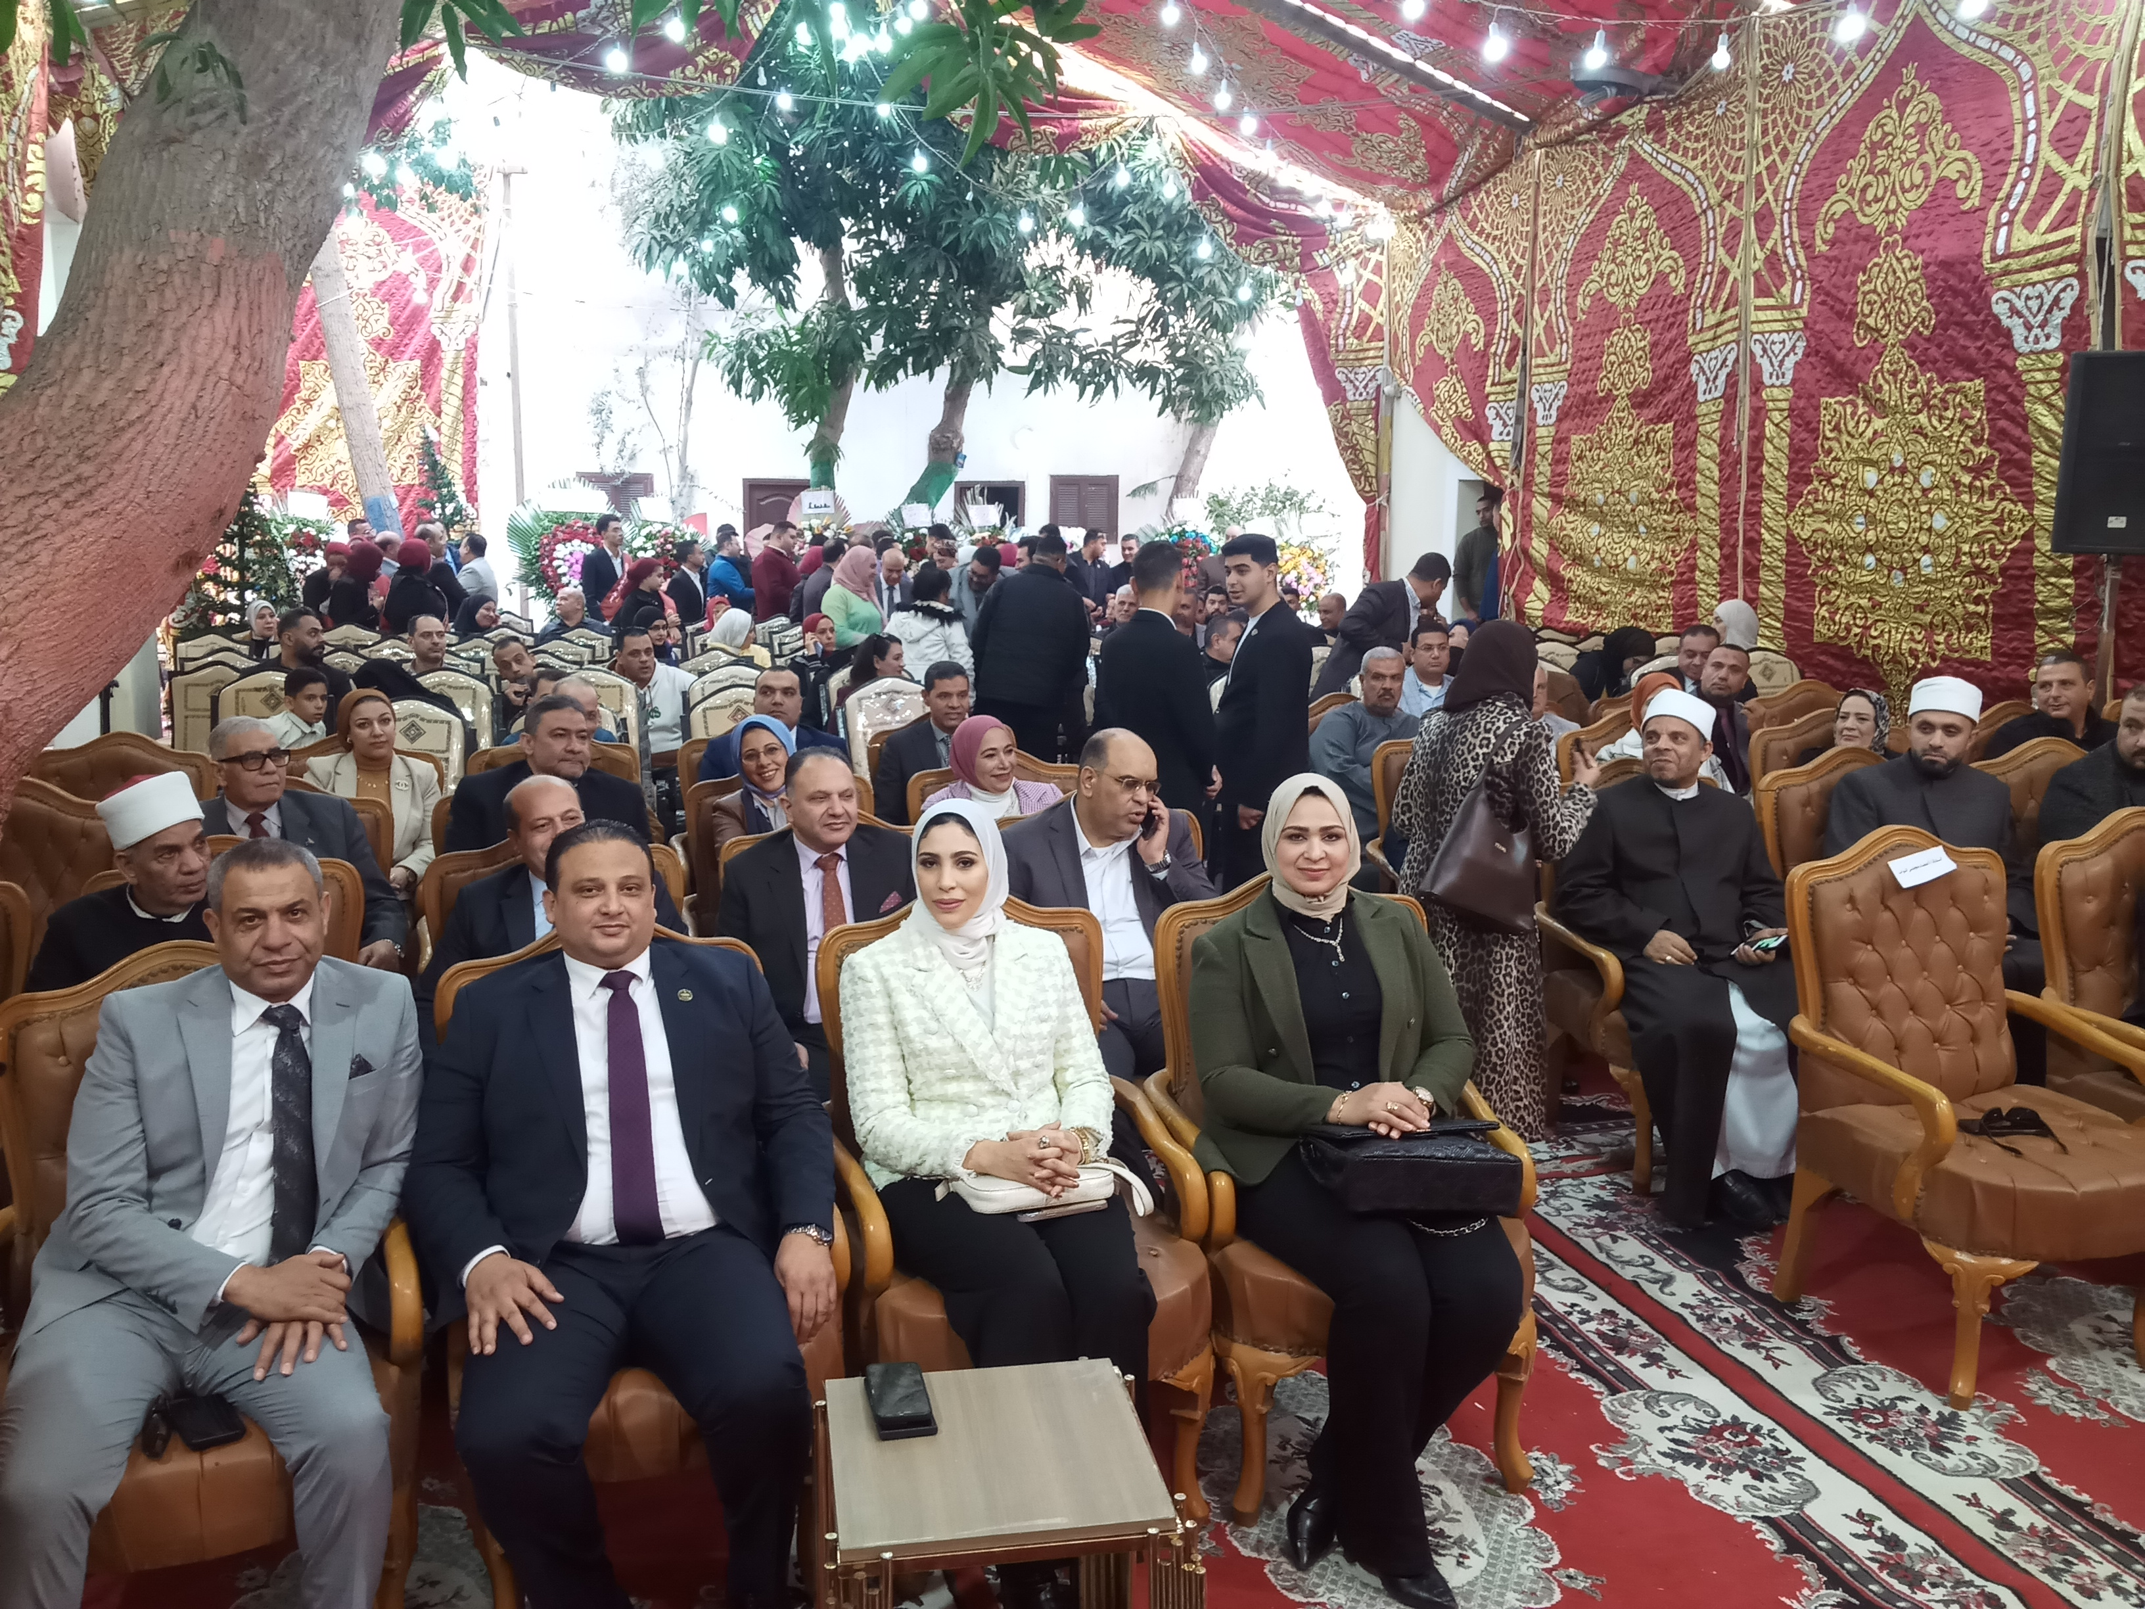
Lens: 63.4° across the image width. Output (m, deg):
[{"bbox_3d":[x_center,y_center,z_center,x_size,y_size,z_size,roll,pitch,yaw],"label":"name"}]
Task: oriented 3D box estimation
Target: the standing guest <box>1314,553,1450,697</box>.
[{"bbox_3d":[1.510,-0.412,8.647,0.740,1.660,0.500,-2,10,-13],"label":"standing guest"}]

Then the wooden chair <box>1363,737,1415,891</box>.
[{"bbox_3d":[1.425,0.288,6.131,0.670,1.090,0.720,-1,9,-9],"label":"wooden chair"}]

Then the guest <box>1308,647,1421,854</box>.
[{"bbox_3d":[1.159,0.097,6.431,0.580,1.290,0.800,-2,9,-10],"label":"guest"}]

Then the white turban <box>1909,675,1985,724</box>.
[{"bbox_3d":[2.498,-0.305,4.967,0.210,0.135,0.225,7,6,35],"label":"white turban"}]

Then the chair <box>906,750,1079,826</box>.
[{"bbox_3d":[-0.159,0.395,5.284,0.640,1.080,0.700,-3,10,-18],"label":"chair"}]

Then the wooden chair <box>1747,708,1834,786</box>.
[{"bbox_3d":[2.881,0.232,6.189,0.640,1.080,0.700,-1,9,-6],"label":"wooden chair"}]

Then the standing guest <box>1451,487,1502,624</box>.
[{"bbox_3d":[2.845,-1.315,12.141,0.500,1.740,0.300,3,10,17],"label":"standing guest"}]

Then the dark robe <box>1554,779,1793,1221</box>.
[{"bbox_3d":[1.644,0.489,4.730,0.600,1.080,0.710,-2,10,-10],"label":"dark robe"}]

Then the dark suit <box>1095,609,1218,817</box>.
[{"bbox_3d":[0.306,0.000,6.279,0.460,1.420,0.300,3,10,20],"label":"dark suit"}]

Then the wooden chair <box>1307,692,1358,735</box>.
[{"bbox_3d":[1.200,0.105,7.249,0.670,1.090,0.720,-2,10,-12],"label":"wooden chair"}]

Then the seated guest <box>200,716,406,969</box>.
[{"bbox_3d":[-1.974,0.444,4.417,0.580,1.280,0.820,-5,10,-25],"label":"seated guest"}]

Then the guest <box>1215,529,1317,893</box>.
[{"bbox_3d":[0.664,-0.050,6.095,0.300,1.779,0.470,-3,10,-15],"label":"guest"}]

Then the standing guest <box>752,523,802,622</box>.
[{"bbox_3d":[-2.197,-1.214,12.977,0.360,1.770,0.520,0,9,-2],"label":"standing guest"}]

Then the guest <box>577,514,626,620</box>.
[{"bbox_3d":[-3.453,-1.217,12.875,0.330,1.810,0.500,4,10,25],"label":"guest"}]

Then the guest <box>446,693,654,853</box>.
[{"bbox_3d":[-1.399,0.375,4.792,0.580,1.290,0.820,-5,10,-25],"label":"guest"}]

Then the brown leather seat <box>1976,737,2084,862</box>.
[{"bbox_3d":[3.415,0.358,5.705,0.670,1.090,0.720,-3,10,-17],"label":"brown leather seat"}]

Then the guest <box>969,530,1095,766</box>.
[{"bbox_3d":[-0.222,-0.543,9.143,0.600,1.761,0.380,2,10,11],"label":"guest"}]

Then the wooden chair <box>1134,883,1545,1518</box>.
[{"bbox_3d":[0.514,0.723,3.458,0.660,1.110,0.700,-2,10,-14],"label":"wooden chair"}]

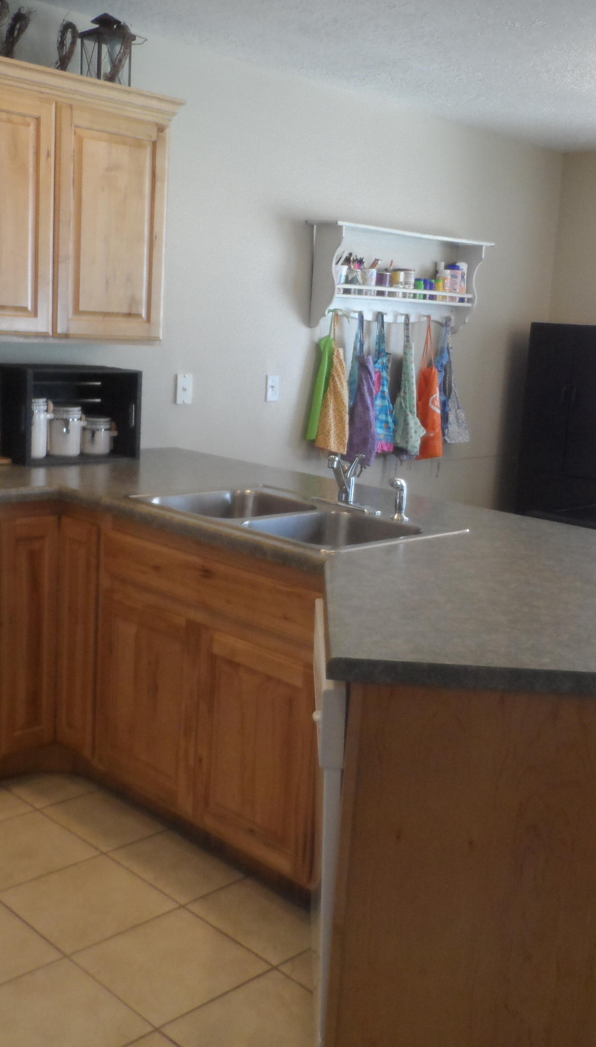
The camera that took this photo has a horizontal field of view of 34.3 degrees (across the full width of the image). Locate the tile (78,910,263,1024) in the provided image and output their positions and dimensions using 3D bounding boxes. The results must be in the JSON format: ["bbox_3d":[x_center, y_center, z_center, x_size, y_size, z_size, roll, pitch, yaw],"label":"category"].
[{"bbox_3d":[-0.299,1.036,2.280,0.330,0.010,0.330,-6,14,-44],"label":"tile"}]

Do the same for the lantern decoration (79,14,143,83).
[{"bbox_3d":[-0.649,-1.580,3.286,0.143,0.279,0.148,13,15,43],"label":"lantern decoration"}]

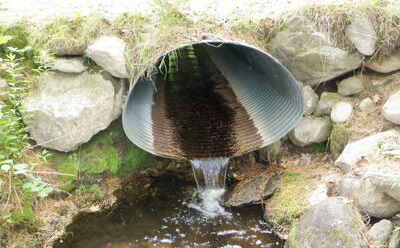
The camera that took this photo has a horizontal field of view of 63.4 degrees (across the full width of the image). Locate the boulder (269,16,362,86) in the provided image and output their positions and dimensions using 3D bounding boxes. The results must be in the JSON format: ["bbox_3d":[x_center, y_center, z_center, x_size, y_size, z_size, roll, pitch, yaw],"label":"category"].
[{"bbox_3d":[1.167,-0.737,3.330,0.917,0.692,0.580,-3,26,-7],"label":"boulder"}]

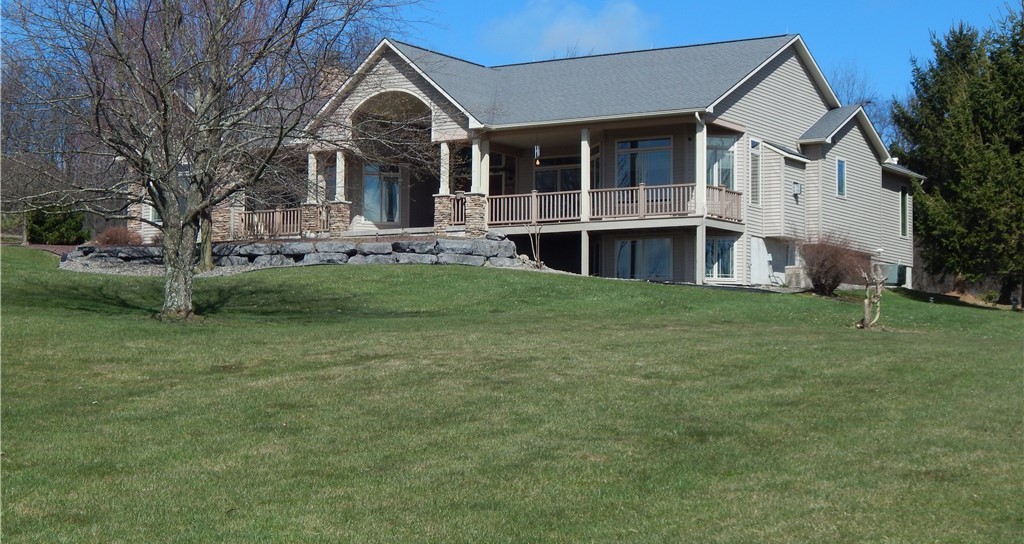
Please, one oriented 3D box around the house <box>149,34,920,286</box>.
[{"bbox_3d":[-0.152,-2.950,61.941,24.400,8.100,15.100,-2,-4,34],"label":"house"}]

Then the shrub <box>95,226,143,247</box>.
[{"bbox_3d":[-13.302,-1.200,61.000,1.623,0.676,1.460,-2,-4,34],"label":"shrub"}]

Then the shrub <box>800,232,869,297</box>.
[{"bbox_3d":[9.300,-0.217,52.200,2.025,1.794,1.964,1,-4,0],"label":"shrub"}]

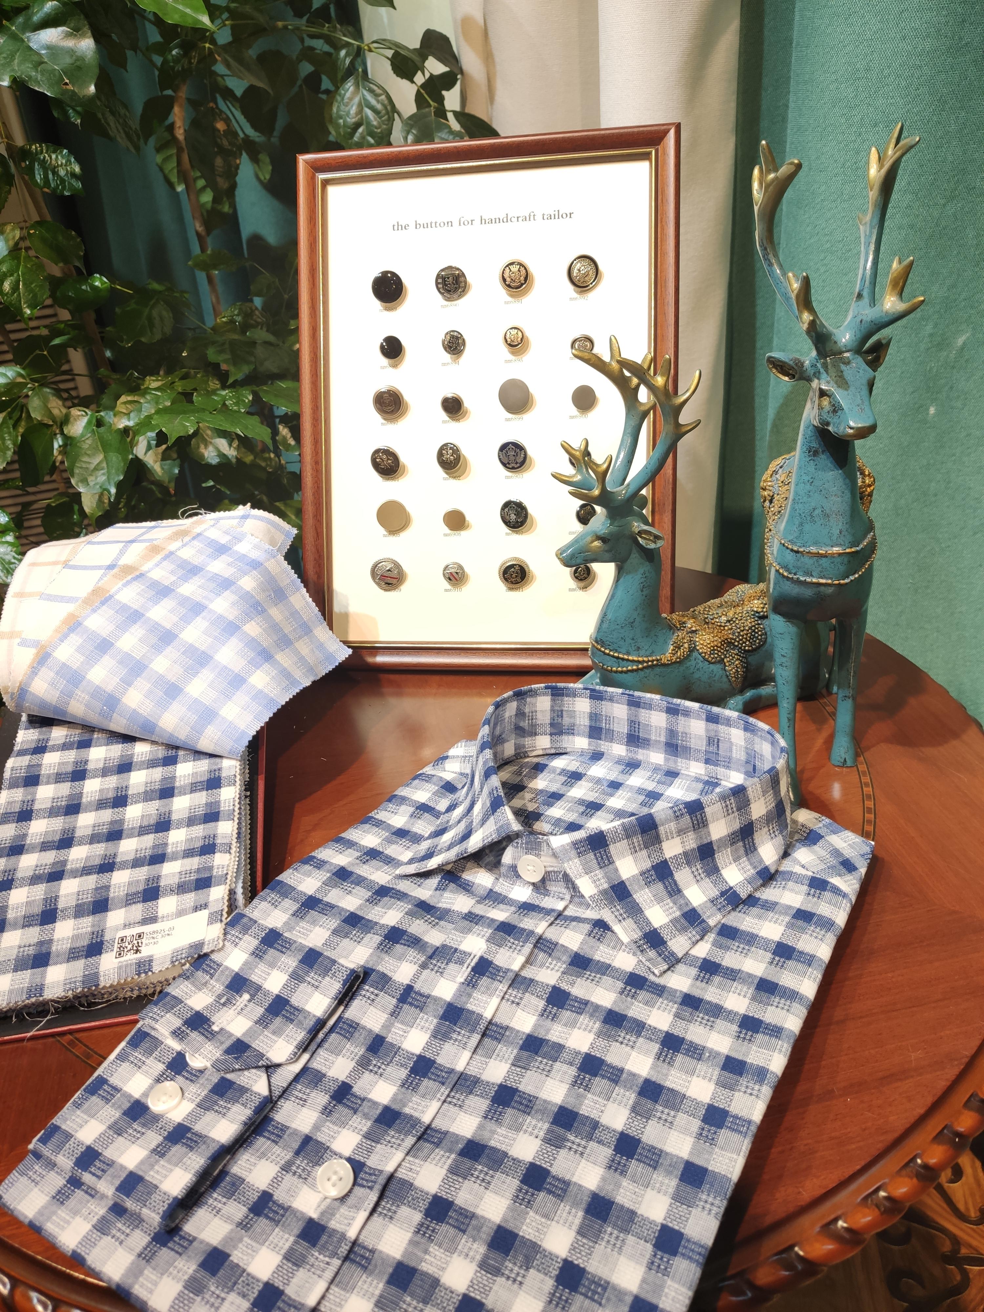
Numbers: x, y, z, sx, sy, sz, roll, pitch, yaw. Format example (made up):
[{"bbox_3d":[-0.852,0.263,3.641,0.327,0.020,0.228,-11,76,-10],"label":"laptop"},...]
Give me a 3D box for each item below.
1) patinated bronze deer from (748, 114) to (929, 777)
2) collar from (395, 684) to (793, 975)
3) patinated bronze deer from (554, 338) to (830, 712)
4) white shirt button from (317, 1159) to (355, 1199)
[{"bbox_3d":[0.154,-0.087,0.496,0.072,0.303,0.140,1,29,11],"label":"patinated bronze deer"},{"bbox_3d":[0.054,0.069,0.464,0.162,0.050,0.157,10,32,25],"label":"collar"},{"bbox_3d":[0.116,-0.072,0.569,0.166,0.212,0.066,-9,29,-7],"label":"patinated bronze deer"},{"bbox_3d":[-0.050,0.167,0.326,0.012,0.003,0.012,-2,29,1],"label":"white shirt button"}]

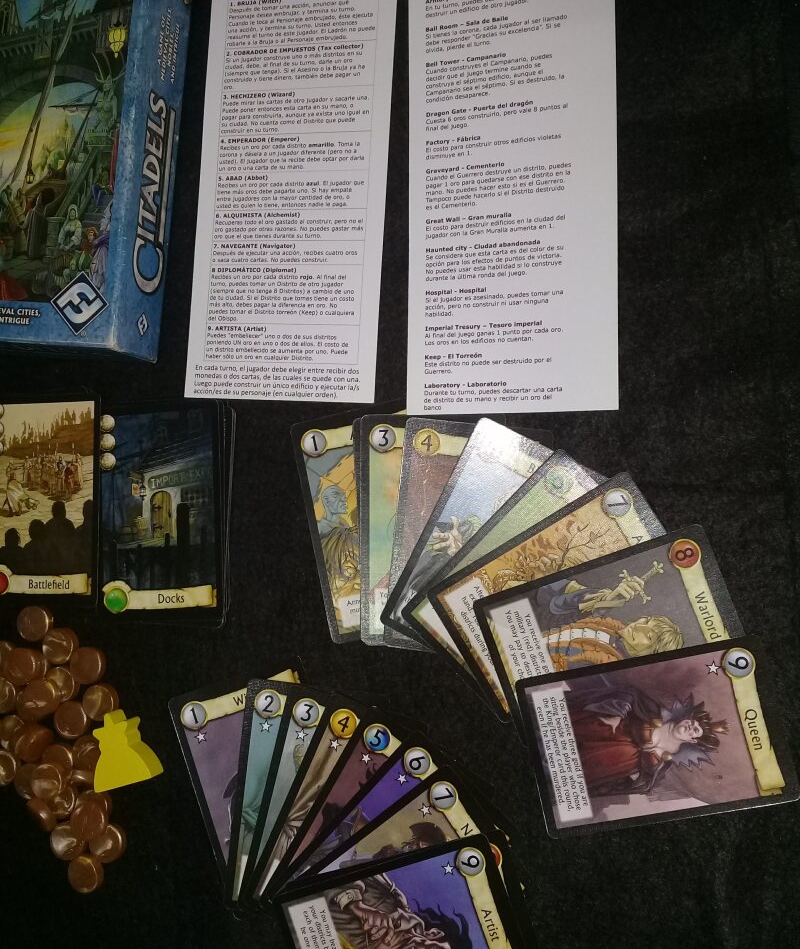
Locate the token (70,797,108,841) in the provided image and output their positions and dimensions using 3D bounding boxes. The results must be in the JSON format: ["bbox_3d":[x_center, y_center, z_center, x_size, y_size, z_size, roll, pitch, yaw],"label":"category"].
[{"bbox_3d":[-0.120,0.134,0.371,0.014,0.006,0.014,0,80,2],"label":"token"}]

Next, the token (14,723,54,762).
[{"bbox_3d":[-0.145,0.107,0.379,0.014,0.006,0.014,0,100,10],"label":"token"}]

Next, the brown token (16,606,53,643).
[{"bbox_3d":[-0.154,0.063,0.403,0.015,0.004,0.015,-1,86,14],"label":"brown token"}]

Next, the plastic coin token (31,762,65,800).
[{"bbox_3d":[-0.139,0.121,0.376,0.014,0.006,0.014,0,80,-6],"label":"plastic coin token"}]

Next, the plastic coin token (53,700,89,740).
[{"bbox_3d":[-0.136,0.102,0.395,0.015,0.004,0.015,0,82,1],"label":"plastic coin token"}]

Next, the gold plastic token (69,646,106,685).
[{"bbox_3d":[-0.124,0.076,0.380,0.014,0.006,0.014,0,87,12],"label":"gold plastic token"}]

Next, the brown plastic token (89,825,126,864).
[{"bbox_3d":[-0.119,0.150,0.389,0.015,0.004,0.015,-1,86,14],"label":"brown plastic token"}]

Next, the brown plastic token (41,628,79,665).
[{"bbox_3d":[-0.136,0.069,0.383,0.014,0.006,0.014,0,85,10],"label":"brown plastic token"}]

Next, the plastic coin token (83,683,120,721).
[{"bbox_3d":[-0.123,0.094,0.394,0.015,0.004,0.015,-1,86,14],"label":"plastic coin token"}]

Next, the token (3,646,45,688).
[{"bbox_3d":[-0.148,0.076,0.379,0.014,0.006,0.014,0,82,12],"label":"token"}]

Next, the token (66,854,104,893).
[{"bbox_3d":[-0.128,0.164,0.391,0.015,0.004,0.015,-1,86,14],"label":"token"}]

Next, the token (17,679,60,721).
[{"bbox_3d":[-0.141,0.088,0.374,0.014,0.006,0.014,0,56,-13],"label":"token"}]

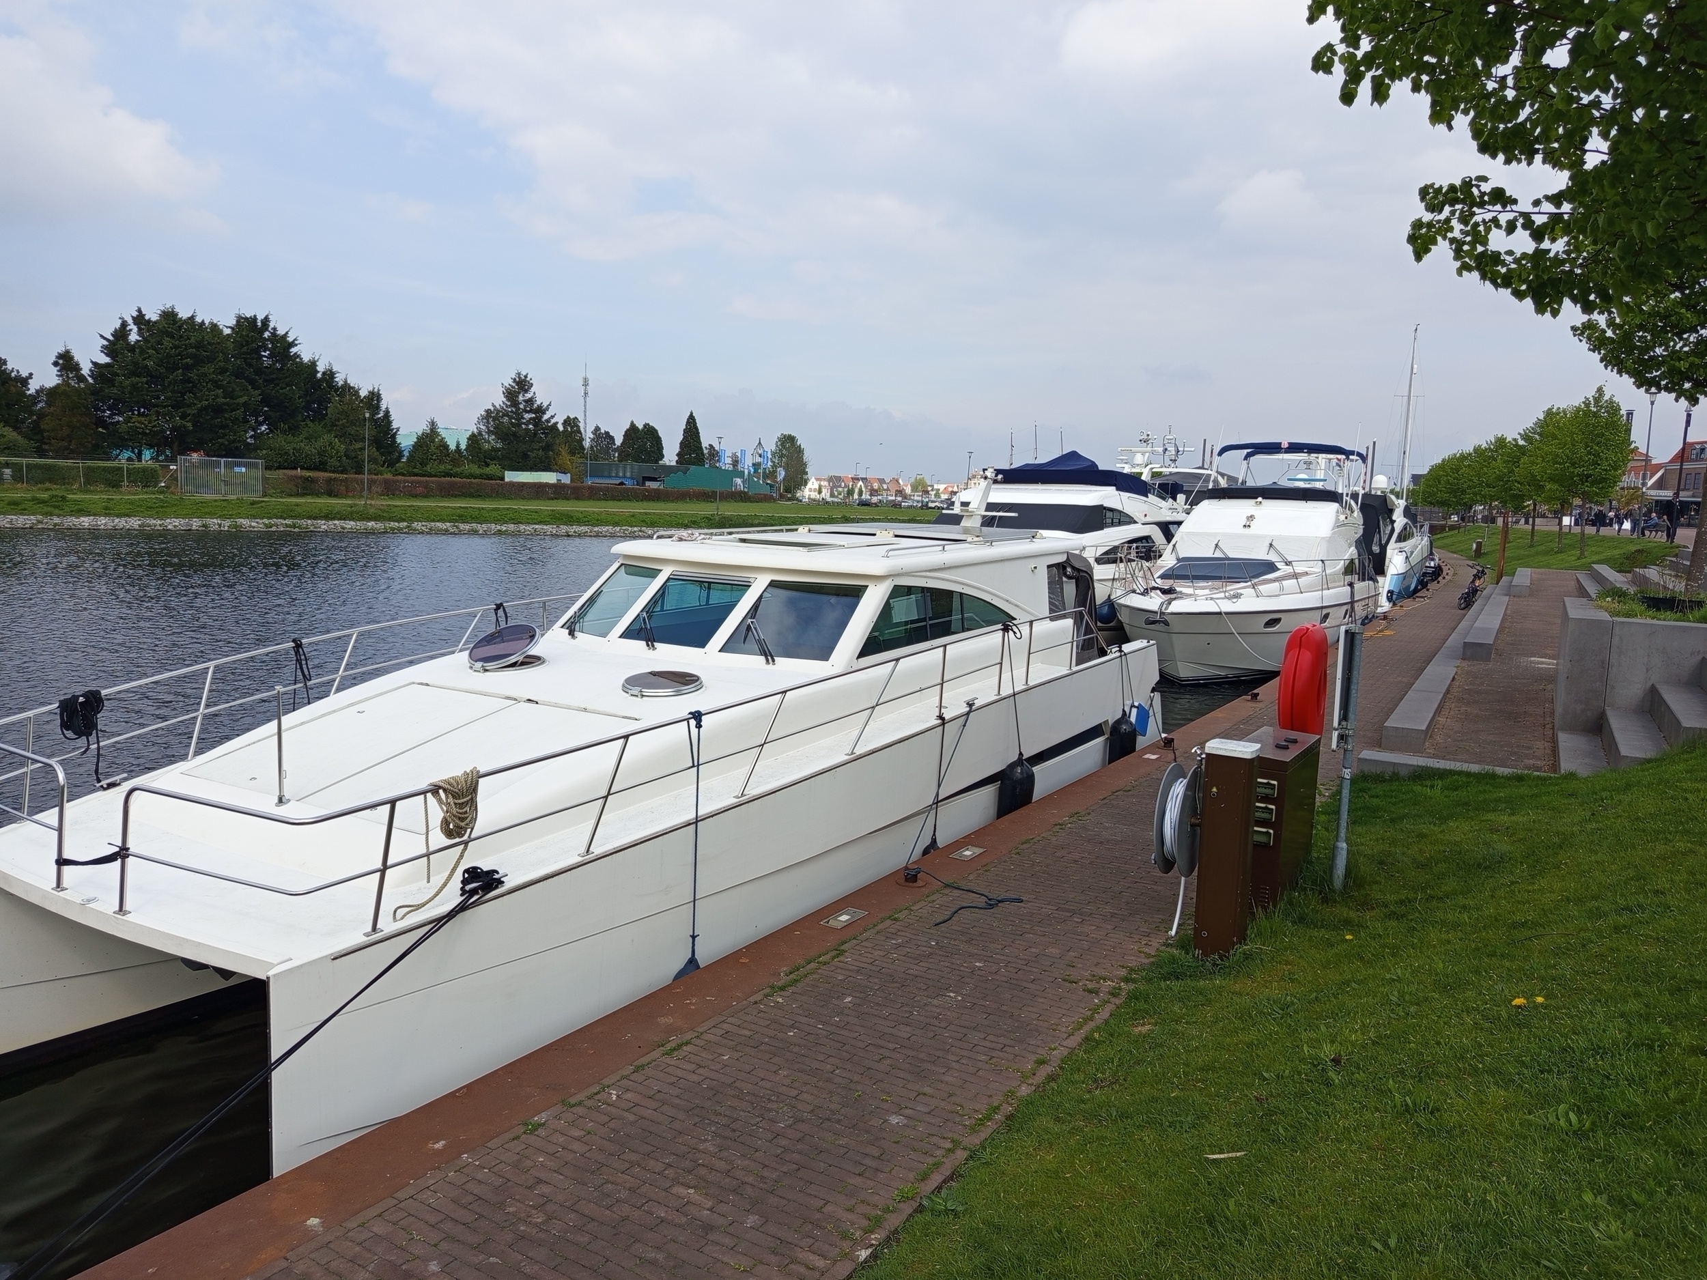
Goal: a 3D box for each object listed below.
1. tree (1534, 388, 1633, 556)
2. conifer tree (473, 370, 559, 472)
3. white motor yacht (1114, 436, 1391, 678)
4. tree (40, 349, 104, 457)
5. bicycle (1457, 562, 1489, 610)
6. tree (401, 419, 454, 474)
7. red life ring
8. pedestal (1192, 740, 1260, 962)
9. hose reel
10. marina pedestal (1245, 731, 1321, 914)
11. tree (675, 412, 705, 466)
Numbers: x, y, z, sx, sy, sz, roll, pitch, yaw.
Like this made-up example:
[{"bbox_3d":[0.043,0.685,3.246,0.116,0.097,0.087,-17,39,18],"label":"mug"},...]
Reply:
[{"bbox_3d":[30.228,-6.915,49.000,3.430,6.984,3.430,6,8,31],"label":"tree"},{"bbox_3d":[-31.865,-19.876,112.000,7.404,11.105,7.404,0,7,-16],"label":"conifer tree"},{"bbox_3d":[8.994,-1.882,26.336,4.200,5.150,13.600,6,8,31],"label":"white motor yacht"},{"bbox_3d":[-60.798,-17.519,92.000,4.151,10.263,4.151,-2,8,-33],"label":"tree"},{"bbox_3d":[15.893,-1.349,30.300,0.650,1.100,1.750,7,8,34],"label":"bicycle"},{"bbox_3d":[-36.000,-15.831,100.000,4.241,5.634,4.241,0,7,-20],"label":"tree"},{"bbox_3d":[3.094,0.352,8.111,0.220,0.920,0.920,6,8,32],"label":"red life ring"},{"bbox_3d":[2.074,1.140,6.530,0.250,1.170,0.220,6,8,32],"label":"pedestal"},{"bbox_3d":[1.845,1.153,6.688,0.300,1.040,0.640,6,8,32],"label":"hose reel"},{"bbox_3d":[2.622,1.146,7.479,0.370,0.980,0.970,6,8,32],"label":"marina pedestal"},{"bbox_3d":[-22.775,-26.214,165.000,4.236,11.341,4.236,1,7,-8],"label":"tree"}]

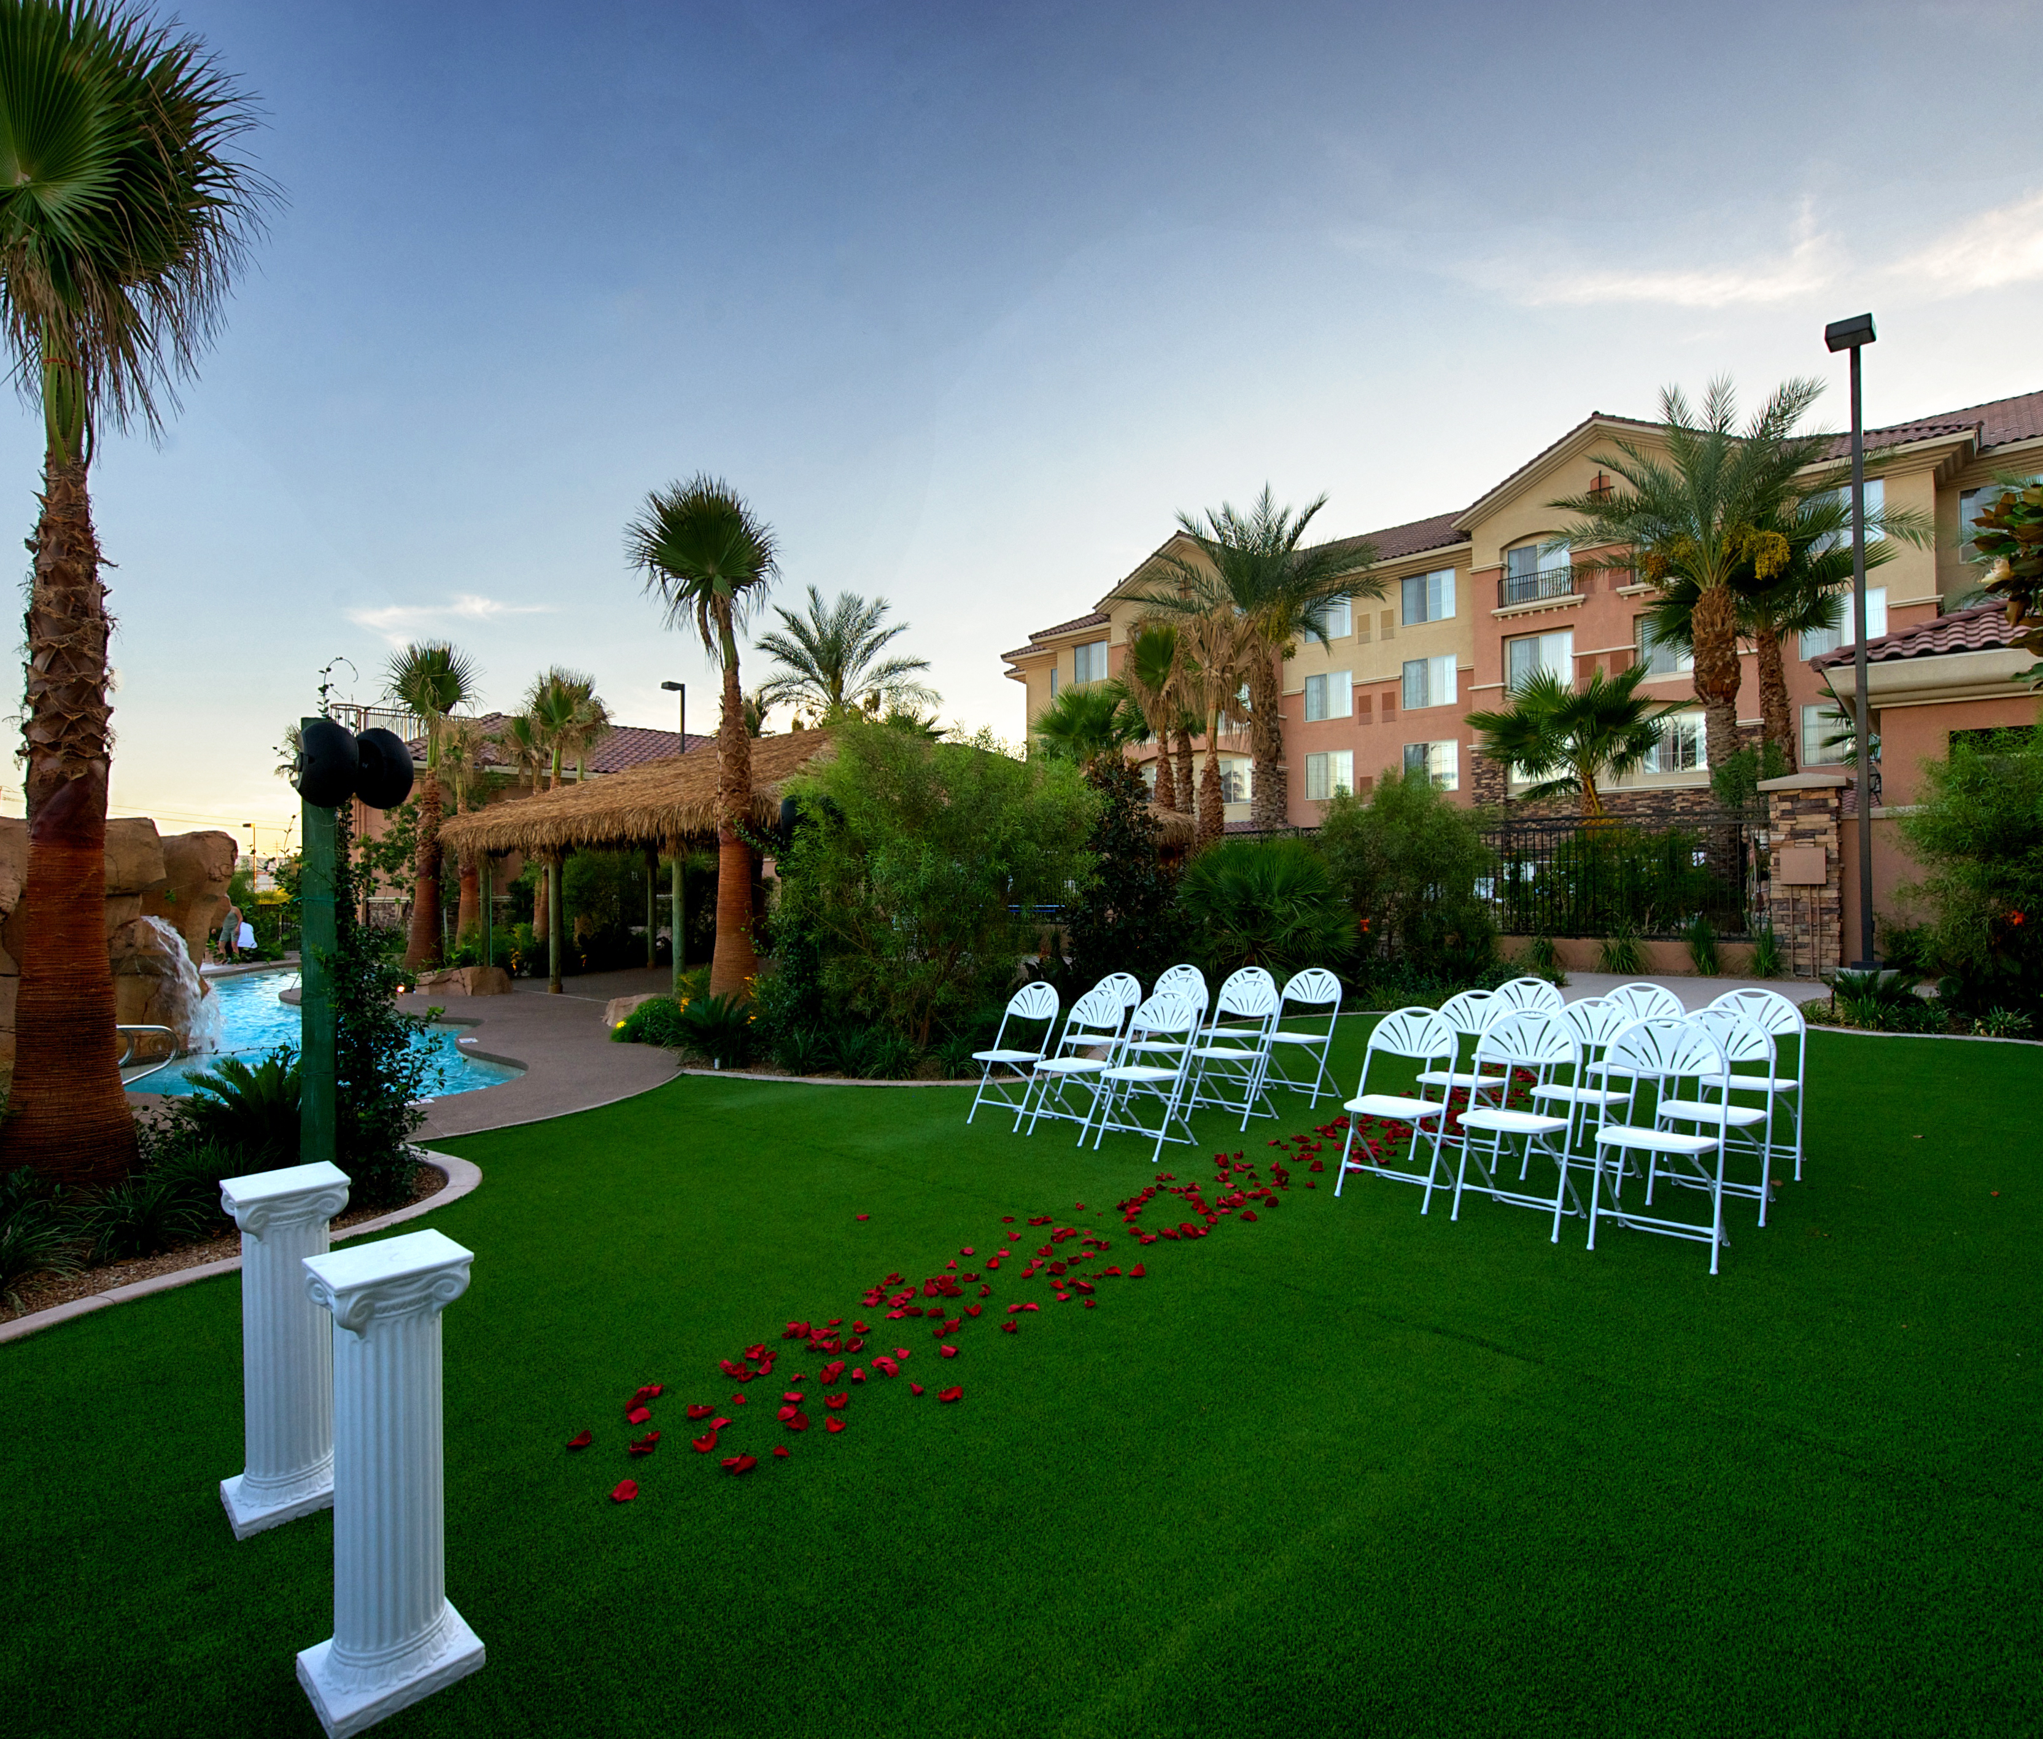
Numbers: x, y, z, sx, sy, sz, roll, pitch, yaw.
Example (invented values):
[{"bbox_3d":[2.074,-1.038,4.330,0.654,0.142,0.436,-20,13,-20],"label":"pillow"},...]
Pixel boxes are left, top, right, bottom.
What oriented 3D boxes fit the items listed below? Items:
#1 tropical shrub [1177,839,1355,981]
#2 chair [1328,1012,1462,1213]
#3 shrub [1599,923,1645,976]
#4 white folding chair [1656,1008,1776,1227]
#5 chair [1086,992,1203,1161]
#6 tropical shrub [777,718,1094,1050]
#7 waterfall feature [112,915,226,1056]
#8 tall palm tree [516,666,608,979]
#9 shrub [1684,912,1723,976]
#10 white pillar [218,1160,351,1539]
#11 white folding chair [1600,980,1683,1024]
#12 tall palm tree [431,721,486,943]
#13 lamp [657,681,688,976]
[{"bbox_3d":[3.227,0.596,13.397,2.300,1.950,2.200,-1,0,14],"label":"tropical shrub"},{"bbox_3d":[1.791,1.103,4.823,0.455,0.880,0.450,-1,0,44],"label":"chair"},{"bbox_3d":[8.408,1.127,14.200,0.600,0.740,0.580,-1,-1,0],"label":"shrub"},{"bbox_3d":[3.191,1.100,4.684,0.450,0.877,0.490,-1,-1,45],"label":"white folding chair"},{"bbox_3d":[0.713,1.123,5.669,0.455,0.860,0.500,-2,-2,44],"label":"chair"},{"bbox_3d":[-0.803,0.179,9.400,2.750,3.000,2.400,-1,-1,0],"label":"tropical shrub"},{"bbox_3d":[-8.562,1.158,10.200,0.950,1.400,0.950,-1,0,37],"label":"waterfall feature"},{"bbox_3d":[-9.107,-1.065,20.000,1.700,5.900,1.700,-1,-1,0],"label":"tall palm tree"},{"bbox_3d":[9.750,1.031,14.494,0.500,0.920,0.500,-1,0,34],"label":"shrub"},{"bbox_3d":[-1.854,1.186,2.574,0.250,0.800,0.250,-1,-1,44],"label":"white pillar"},{"bbox_3d":[3.426,1.107,5.690,0.490,0.877,0.450,0,-1,-44],"label":"white folding chair"},{"bbox_3d":[-14.073,-0.897,25.500,1.400,5.900,1.400,-1,-1,0],"label":"tall palm tree"},{"bbox_3d":[-8.437,-1.302,24.768,0.400,6.597,0.600,-1,-1,41],"label":"lamp"}]

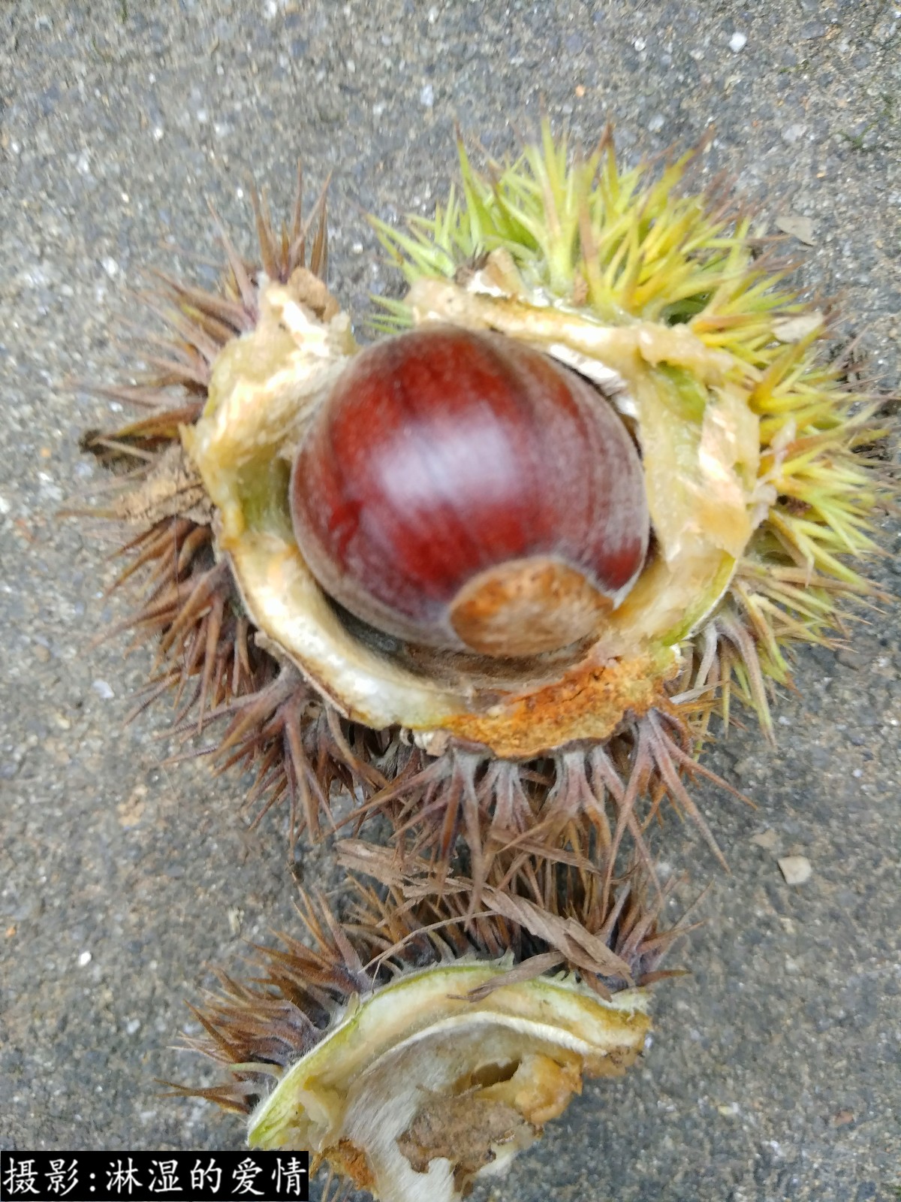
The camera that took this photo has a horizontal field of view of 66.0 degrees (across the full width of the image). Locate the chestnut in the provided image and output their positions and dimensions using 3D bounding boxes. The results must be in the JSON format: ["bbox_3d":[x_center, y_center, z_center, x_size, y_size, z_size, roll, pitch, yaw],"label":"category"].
[{"bbox_3d":[0.002,-0.011,0.069,0.034,0.031,0.032,-15,52,-7],"label":"chestnut"}]

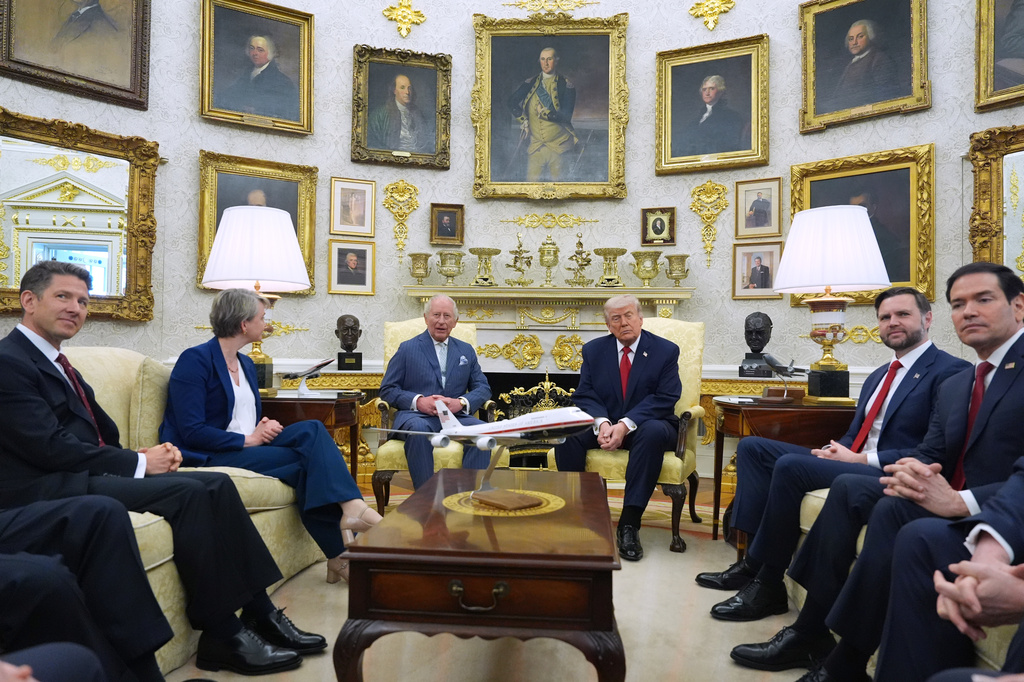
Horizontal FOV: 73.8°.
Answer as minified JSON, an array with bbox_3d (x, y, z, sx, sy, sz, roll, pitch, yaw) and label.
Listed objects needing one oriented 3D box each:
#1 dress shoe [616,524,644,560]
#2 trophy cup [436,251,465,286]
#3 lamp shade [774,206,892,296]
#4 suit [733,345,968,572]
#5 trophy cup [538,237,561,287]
[{"bbox_3d":[0.578,0.970,3.348,0.112,0.120,0.310,1,-1,5],"label":"dress shoe"},{"bbox_3d":[-0.476,-0.562,5.330,0.210,0.290,0.200,1,-1,0],"label":"trophy cup"},{"bbox_3d":[1.584,-0.453,3.400,0.540,0.390,0.540,1,-1,4],"label":"lamp shade"},{"bbox_3d":[1.310,0.457,2.630,0.870,0.910,0.540,1,-1,-23],"label":"suit"},{"bbox_3d":[0.291,-0.607,5.300,0.165,0.410,0.165,1,-1,5],"label":"trophy cup"}]

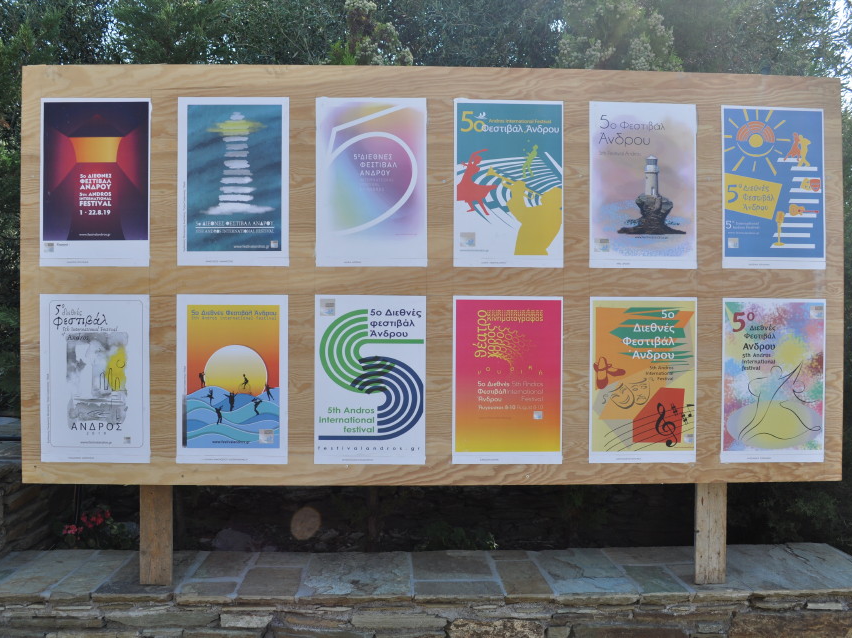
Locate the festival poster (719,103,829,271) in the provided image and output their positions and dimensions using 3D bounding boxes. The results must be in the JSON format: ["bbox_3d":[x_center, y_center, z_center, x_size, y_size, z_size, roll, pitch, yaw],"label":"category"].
[{"bbox_3d":[1.059,-0.401,2.430,0.327,0.500,0.008,0,0,-2],"label":"festival poster"}]

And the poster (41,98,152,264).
[{"bbox_3d":[-0.975,-0.404,2.354,0.327,0.500,0.008,0,0,-2],"label":"poster"}]

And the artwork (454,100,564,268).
[{"bbox_3d":[0.248,-0.408,2.400,0.327,0.500,0.008,0,0,-2],"label":"artwork"}]

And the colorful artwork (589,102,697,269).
[{"bbox_3d":[0.657,-0.404,2.415,0.327,0.500,0.008,0,0,-2],"label":"colorful artwork"}]

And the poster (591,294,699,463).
[{"bbox_3d":[0.656,0.184,2.411,0.327,0.500,0.008,0,0,-2],"label":"poster"}]

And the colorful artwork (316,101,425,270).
[{"bbox_3d":[-0.162,-0.409,2.384,0.327,0.500,0.008,0,0,-2],"label":"colorful artwork"}]

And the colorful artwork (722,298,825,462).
[{"bbox_3d":[1.056,0.186,2.426,0.327,0.500,0.008,1,0,-2],"label":"colorful artwork"}]

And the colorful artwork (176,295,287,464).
[{"bbox_3d":[-0.574,0.177,2.364,0.327,0.500,0.008,0,0,-2],"label":"colorful artwork"}]

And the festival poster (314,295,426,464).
[{"bbox_3d":[-0.166,0.181,2.380,0.327,0.500,0.008,0,0,-2],"label":"festival poster"}]

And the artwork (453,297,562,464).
[{"bbox_3d":[0.246,0.183,2.395,0.327,0.500,0.008,1,0,-2],"label":"artwork"}]

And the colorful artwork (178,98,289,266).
[{"bbox_3d":[-0.571,-0.408,2.369,0.327,0.500,0.008,0,0,-2],"label":"colorful artwork"}]

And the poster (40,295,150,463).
[{"bbox_3d":[-0.974,0.175,2.349,0.327,0.500,0.008,0,0,-2],"label":"poster"}]

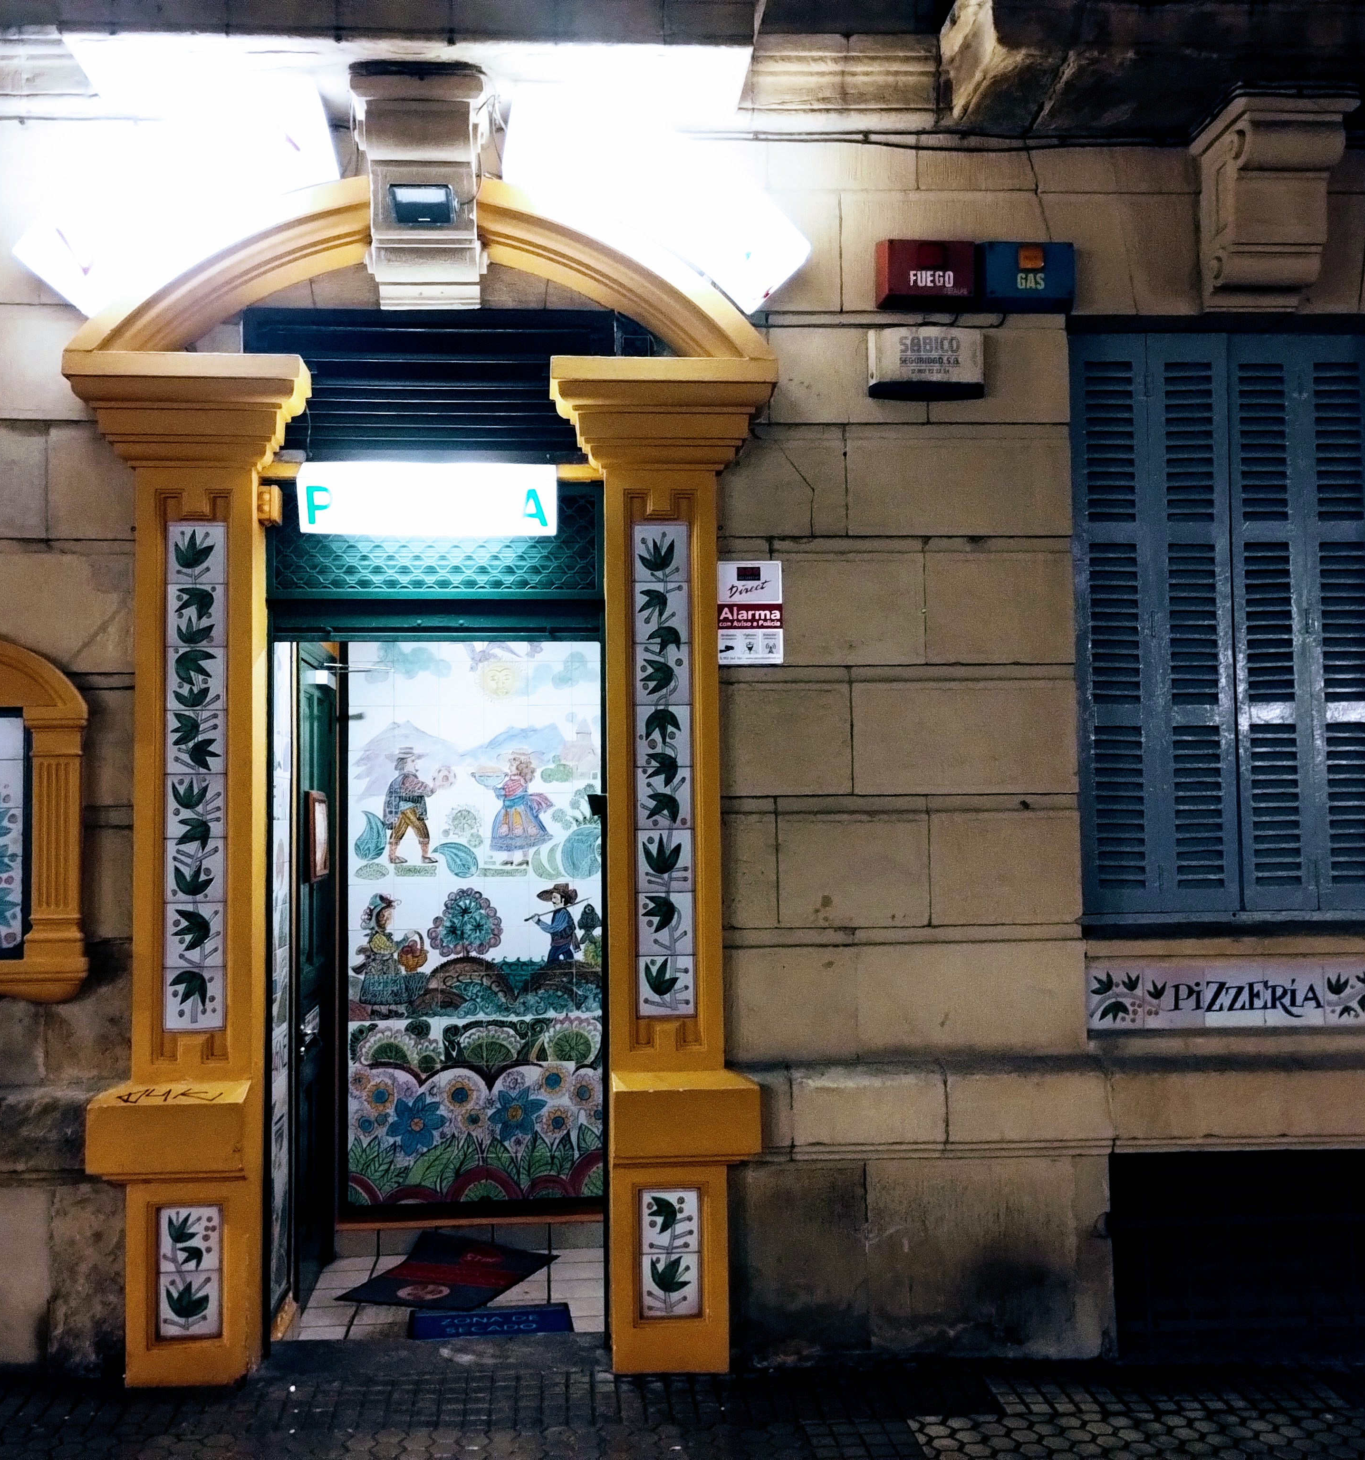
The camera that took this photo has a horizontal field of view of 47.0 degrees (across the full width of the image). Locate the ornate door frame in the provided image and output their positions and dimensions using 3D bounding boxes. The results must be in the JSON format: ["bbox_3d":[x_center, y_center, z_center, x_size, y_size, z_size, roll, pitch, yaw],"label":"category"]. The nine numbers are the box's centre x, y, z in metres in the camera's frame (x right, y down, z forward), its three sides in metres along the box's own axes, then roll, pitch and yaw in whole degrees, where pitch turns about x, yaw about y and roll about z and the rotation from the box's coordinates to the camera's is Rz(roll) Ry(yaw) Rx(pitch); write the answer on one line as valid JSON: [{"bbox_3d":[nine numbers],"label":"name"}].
[{"bbox_3d":[-0.772,0.112,4.842,2.130,3.689,0.360,0,-3,-4],"label":"ornate door frame"}]

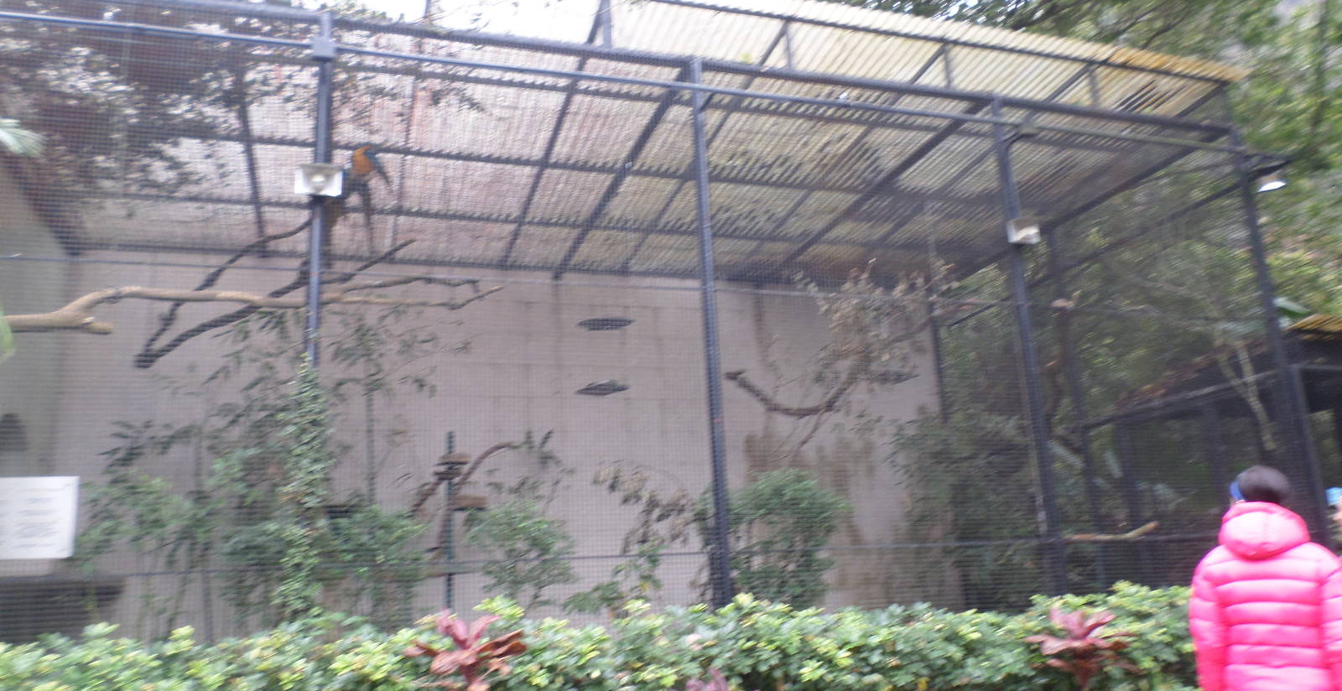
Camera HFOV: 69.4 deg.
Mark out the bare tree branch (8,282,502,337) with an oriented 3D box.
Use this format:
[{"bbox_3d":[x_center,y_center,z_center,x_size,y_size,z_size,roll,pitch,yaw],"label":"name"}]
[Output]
[{"bbox_3d":[-2.593,-0.217,6.000,3.050,0.360,0.320,-1,-14,-7],"label":"bare tree branch"}]

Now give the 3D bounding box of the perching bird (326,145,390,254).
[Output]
[{"bbox_3d":[-2.011,-0.943,6.250,0.350,0.720,0.340,-9,-15,24],"label":"perching bird"}]

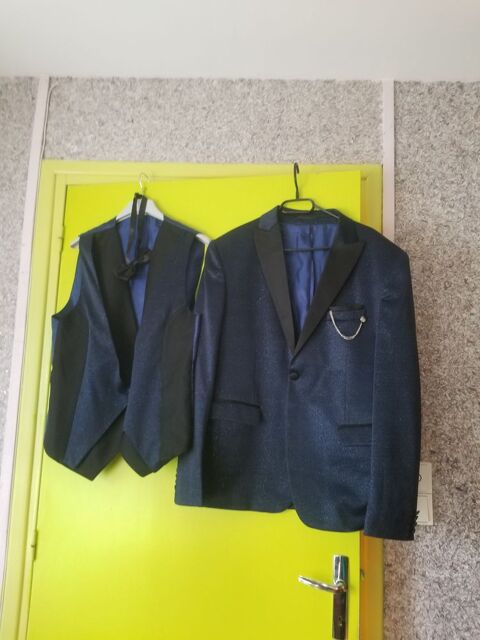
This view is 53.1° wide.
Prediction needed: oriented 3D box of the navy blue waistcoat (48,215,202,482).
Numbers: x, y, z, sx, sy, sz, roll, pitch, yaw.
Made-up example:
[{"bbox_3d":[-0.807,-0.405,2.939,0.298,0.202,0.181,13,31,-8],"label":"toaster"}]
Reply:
[{"bbox_3d":[-0.294,0.049,1.216,0.424,0.690,0.120,1,-7,12],"label":"navy blue waistcoat"}]

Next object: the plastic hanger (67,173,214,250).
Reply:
[{"bbox_3d":[-0.264,-0.299,1.282,0.404,0.202,0.045,1,-7,12],"label":"plastic hanger"}]

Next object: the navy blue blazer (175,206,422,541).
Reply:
[{"bbox_3d":[0.124,0.086,1.097,0.542,0.739,0.165,1,-7,12],"label":"navy blue blazer"}]

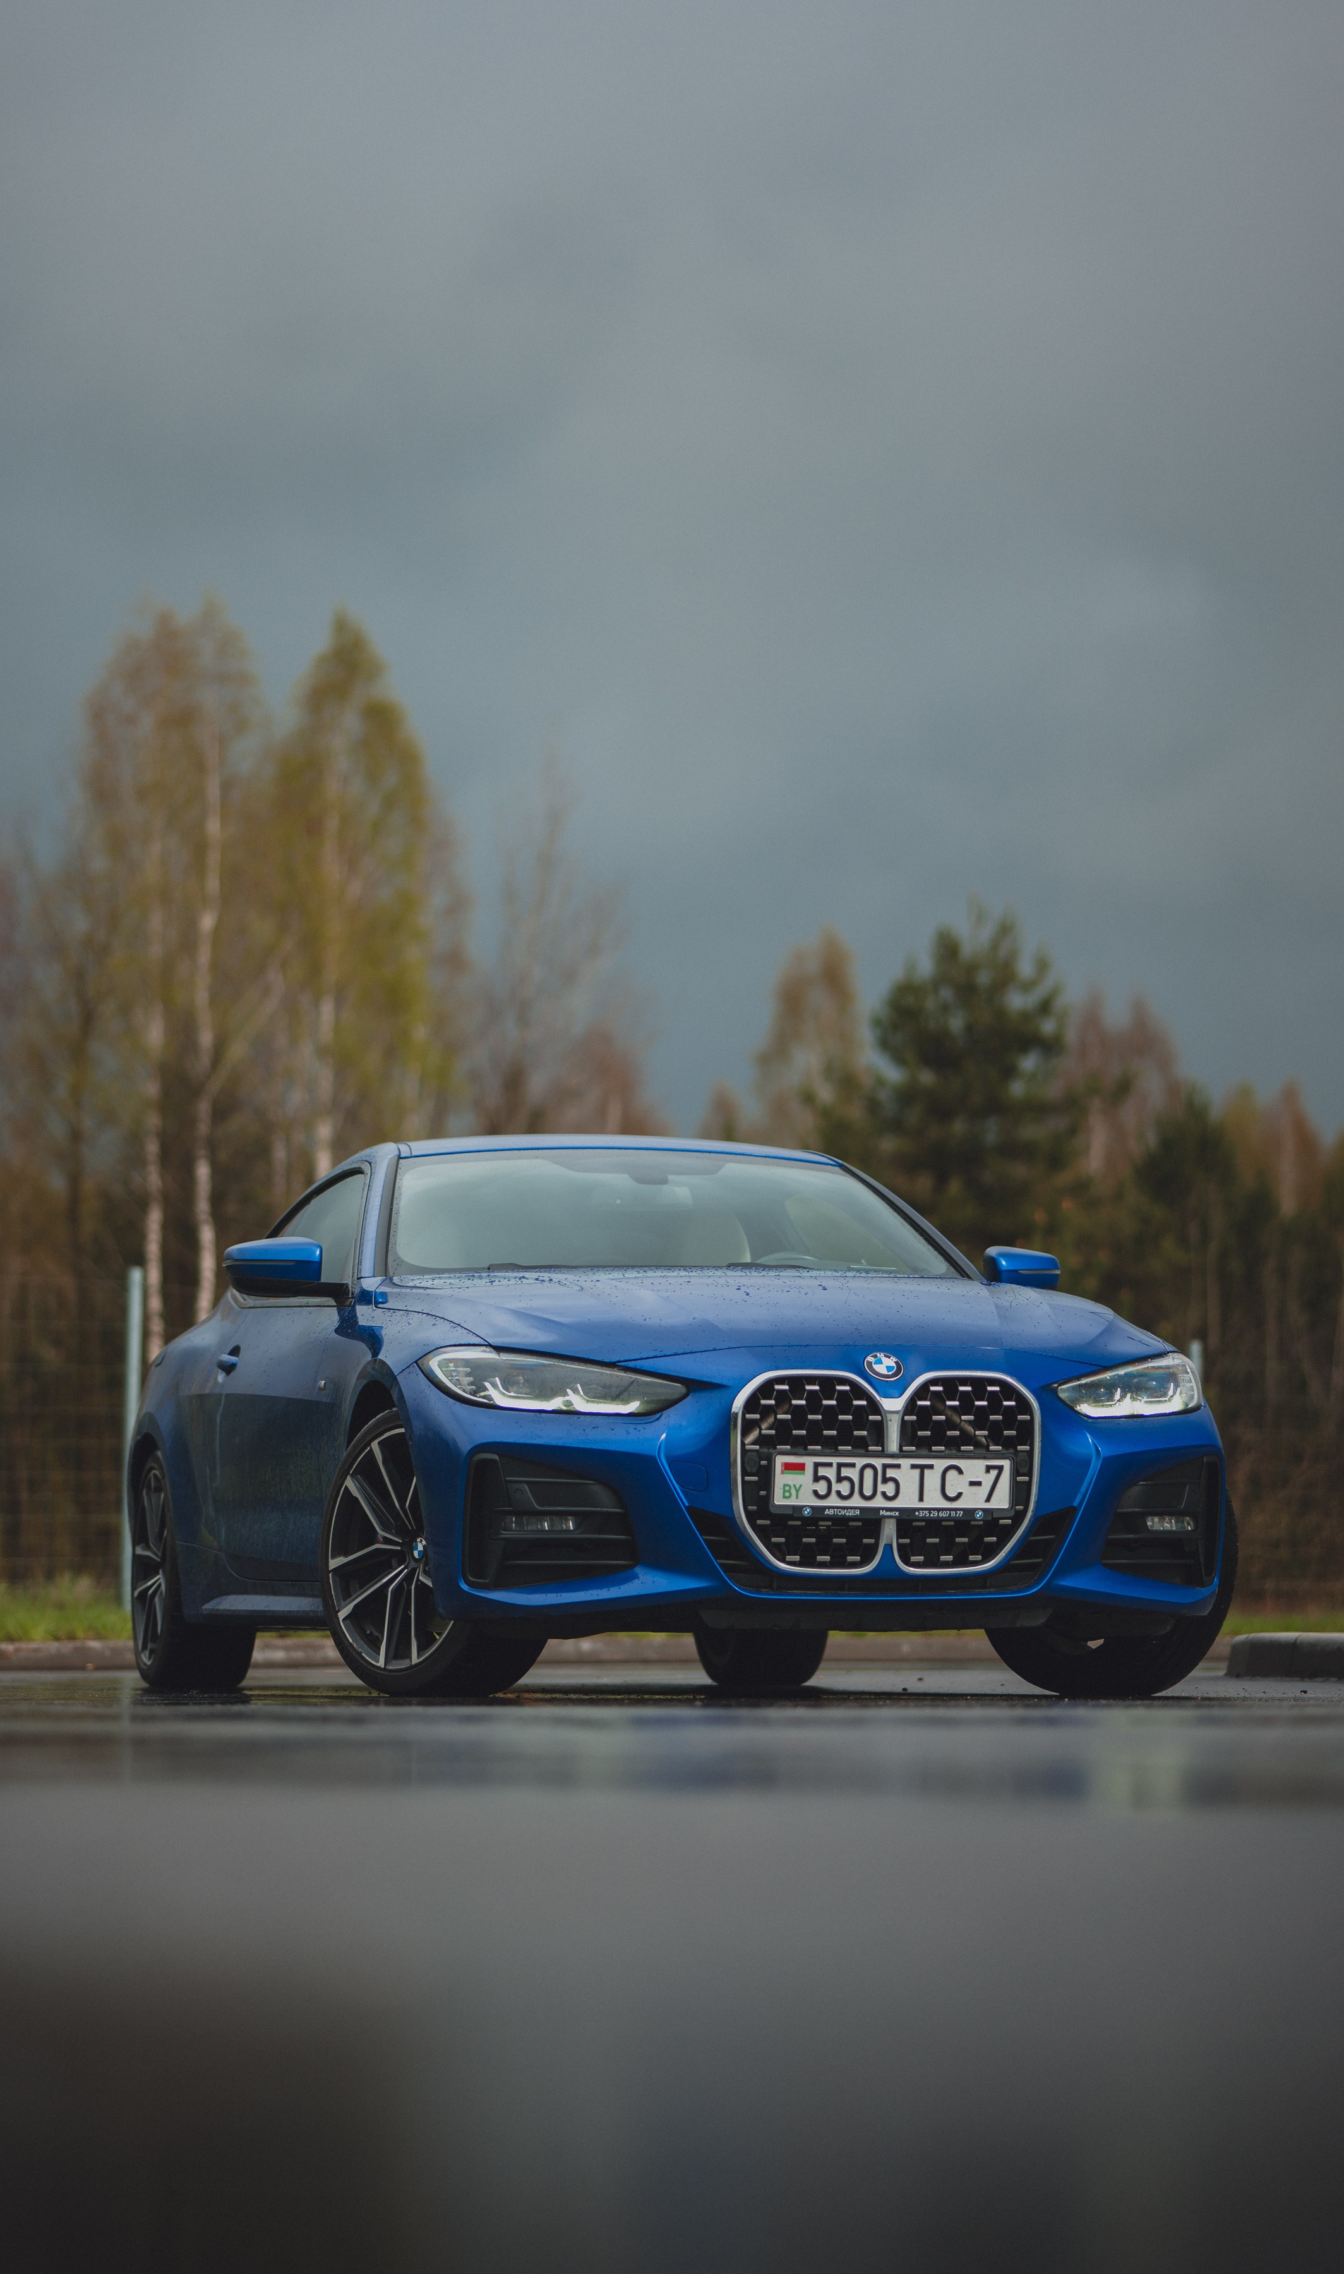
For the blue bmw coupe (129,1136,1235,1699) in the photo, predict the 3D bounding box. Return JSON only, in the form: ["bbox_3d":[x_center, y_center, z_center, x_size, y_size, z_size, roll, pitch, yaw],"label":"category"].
[{"bbox_3d":[-0.183,0.698,13.520,1.960,1.390,4.760,1,-6,-16],"label":"blue bmw coupe"}]

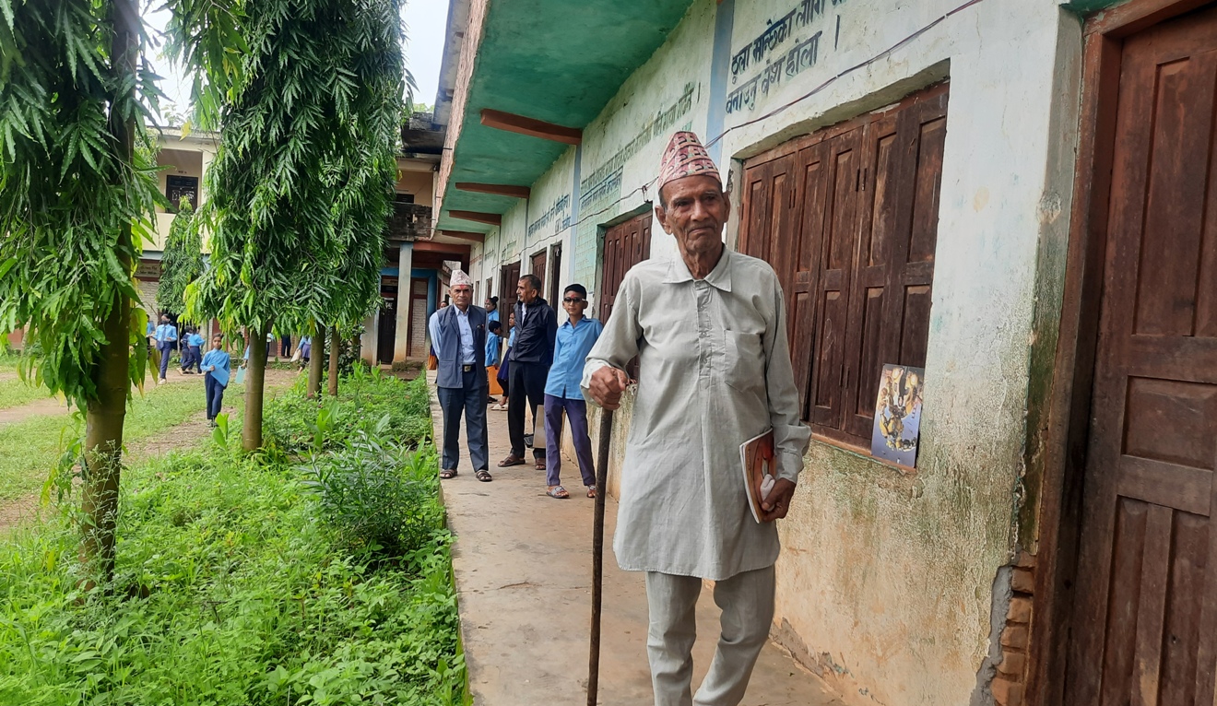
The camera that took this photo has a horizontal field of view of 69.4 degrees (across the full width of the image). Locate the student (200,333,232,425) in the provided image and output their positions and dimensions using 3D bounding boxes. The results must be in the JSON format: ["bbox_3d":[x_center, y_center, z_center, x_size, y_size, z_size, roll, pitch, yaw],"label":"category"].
[{"bbox_3d":[-5.585,0.385,12.500,0.410,1.310,0.280,3,2,-21],"label":"student"}]

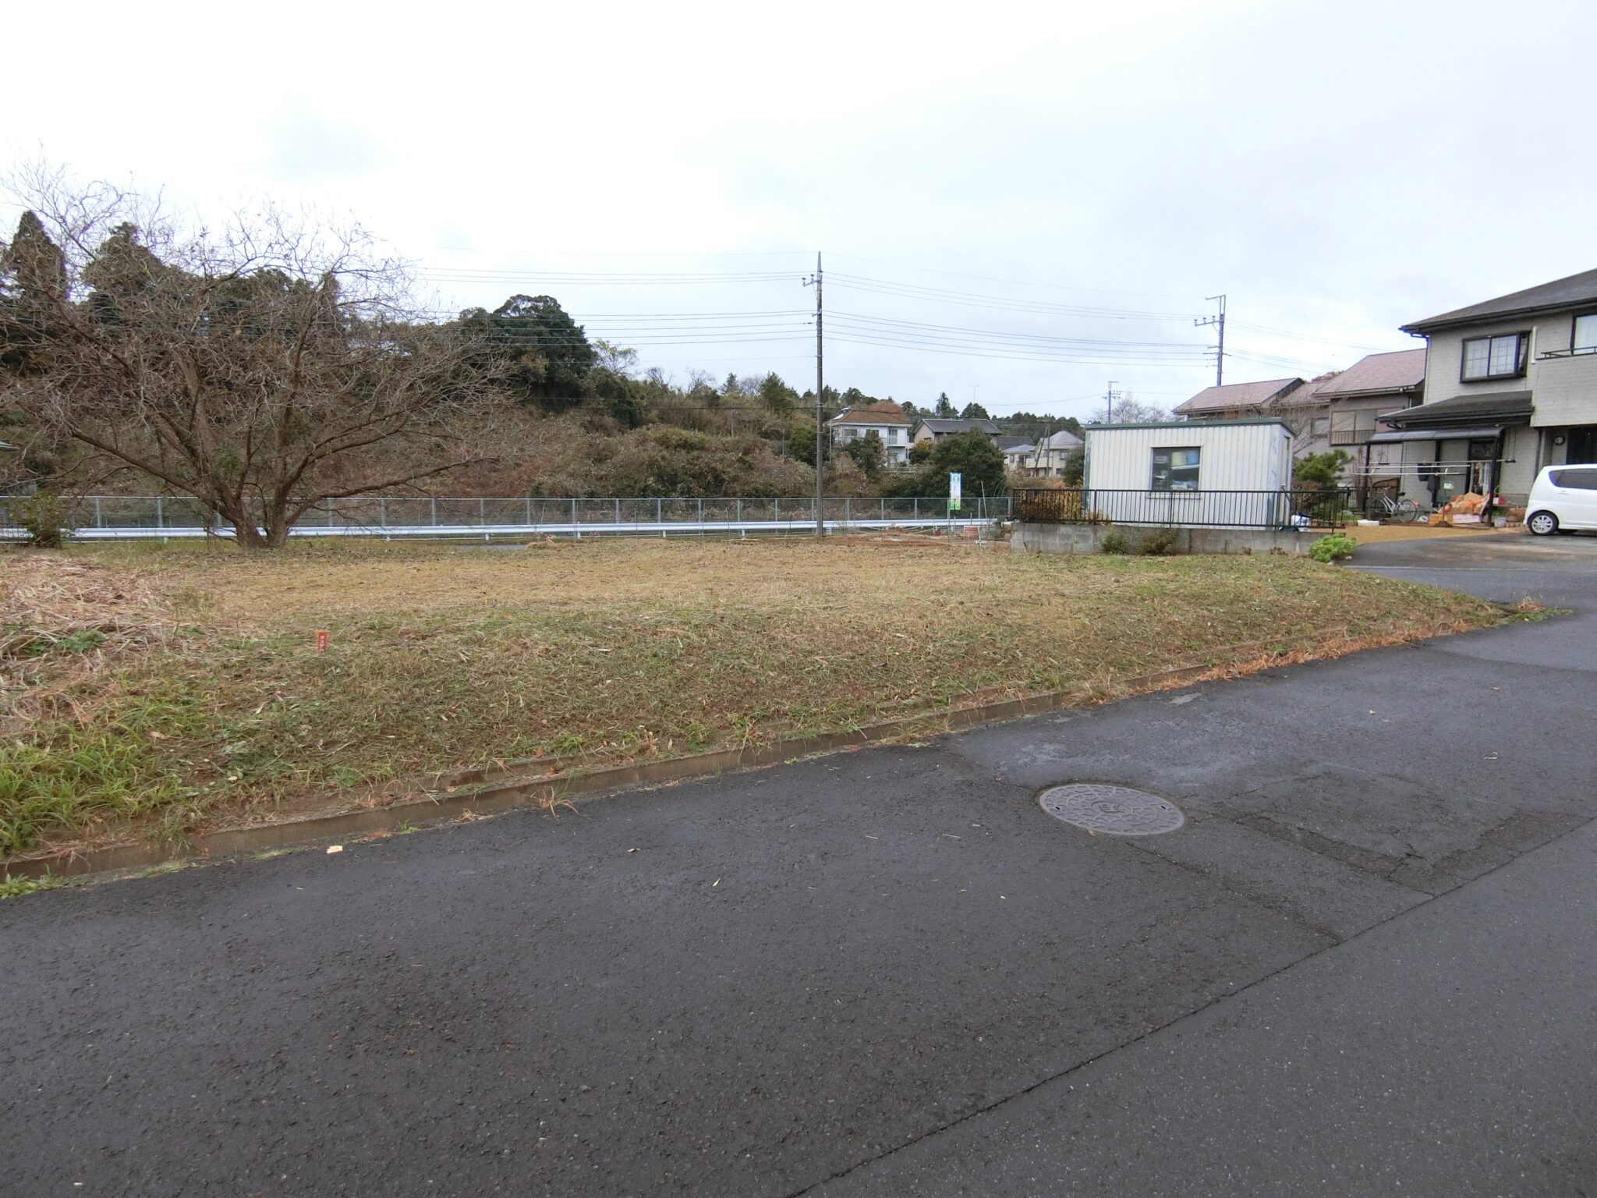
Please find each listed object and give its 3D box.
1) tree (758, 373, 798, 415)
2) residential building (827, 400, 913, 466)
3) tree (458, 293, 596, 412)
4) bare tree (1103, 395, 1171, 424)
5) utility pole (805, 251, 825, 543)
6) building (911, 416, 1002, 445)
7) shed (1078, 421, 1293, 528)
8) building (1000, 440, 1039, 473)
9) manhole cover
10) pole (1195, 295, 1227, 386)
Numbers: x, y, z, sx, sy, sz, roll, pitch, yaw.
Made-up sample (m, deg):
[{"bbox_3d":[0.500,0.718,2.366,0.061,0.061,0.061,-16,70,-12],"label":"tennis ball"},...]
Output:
[{"bbox_3d":[-2.021,-19.642,86.331,4.300,5.200,4.300,0,6,0],"label":"tree"},{"bbox_3d":[9.640,-21.657,115.289,9.800,8.700,8.600,0,7,-4],"label":"residential building"},{"bbox_3d":[-18.278,-15.862,59.587,9.100,9.600,8.800,-2,7,-15],"label":"tree"},{"bbox_3d":[31.068,-13.642,80.976,7.800,10.200,7.500,2,7,20],"label":"bare tree"},{"bbox_3d":[0.734,-9.412,41.351,0.600,12.980,1.900,-3,7,-22],"label":"utility pole"},{"bbox_3d":[23.553,-23.003,130.233,10.500,7.800,7.600,-1,7,-11],"label":"building"},{"bbox_3d":[9.938,-3.068,22.449,4.400,2.650,2.300,4,8,34],"label":"shed"},{"bbox_3d":[37.599,-22.493,148.408,7.800,7.300,7.500,0,6,0],"label":"building"},{"bbox_3d":[1.496,1.004,4.200,0.650,0.040,0.650,0,6,0],"label":"manhole cover"},{"bbox_3d":[23.552,-10.528,50.840,0.700,13.400,2.100,-3,7,-22],"label":"pole"}]

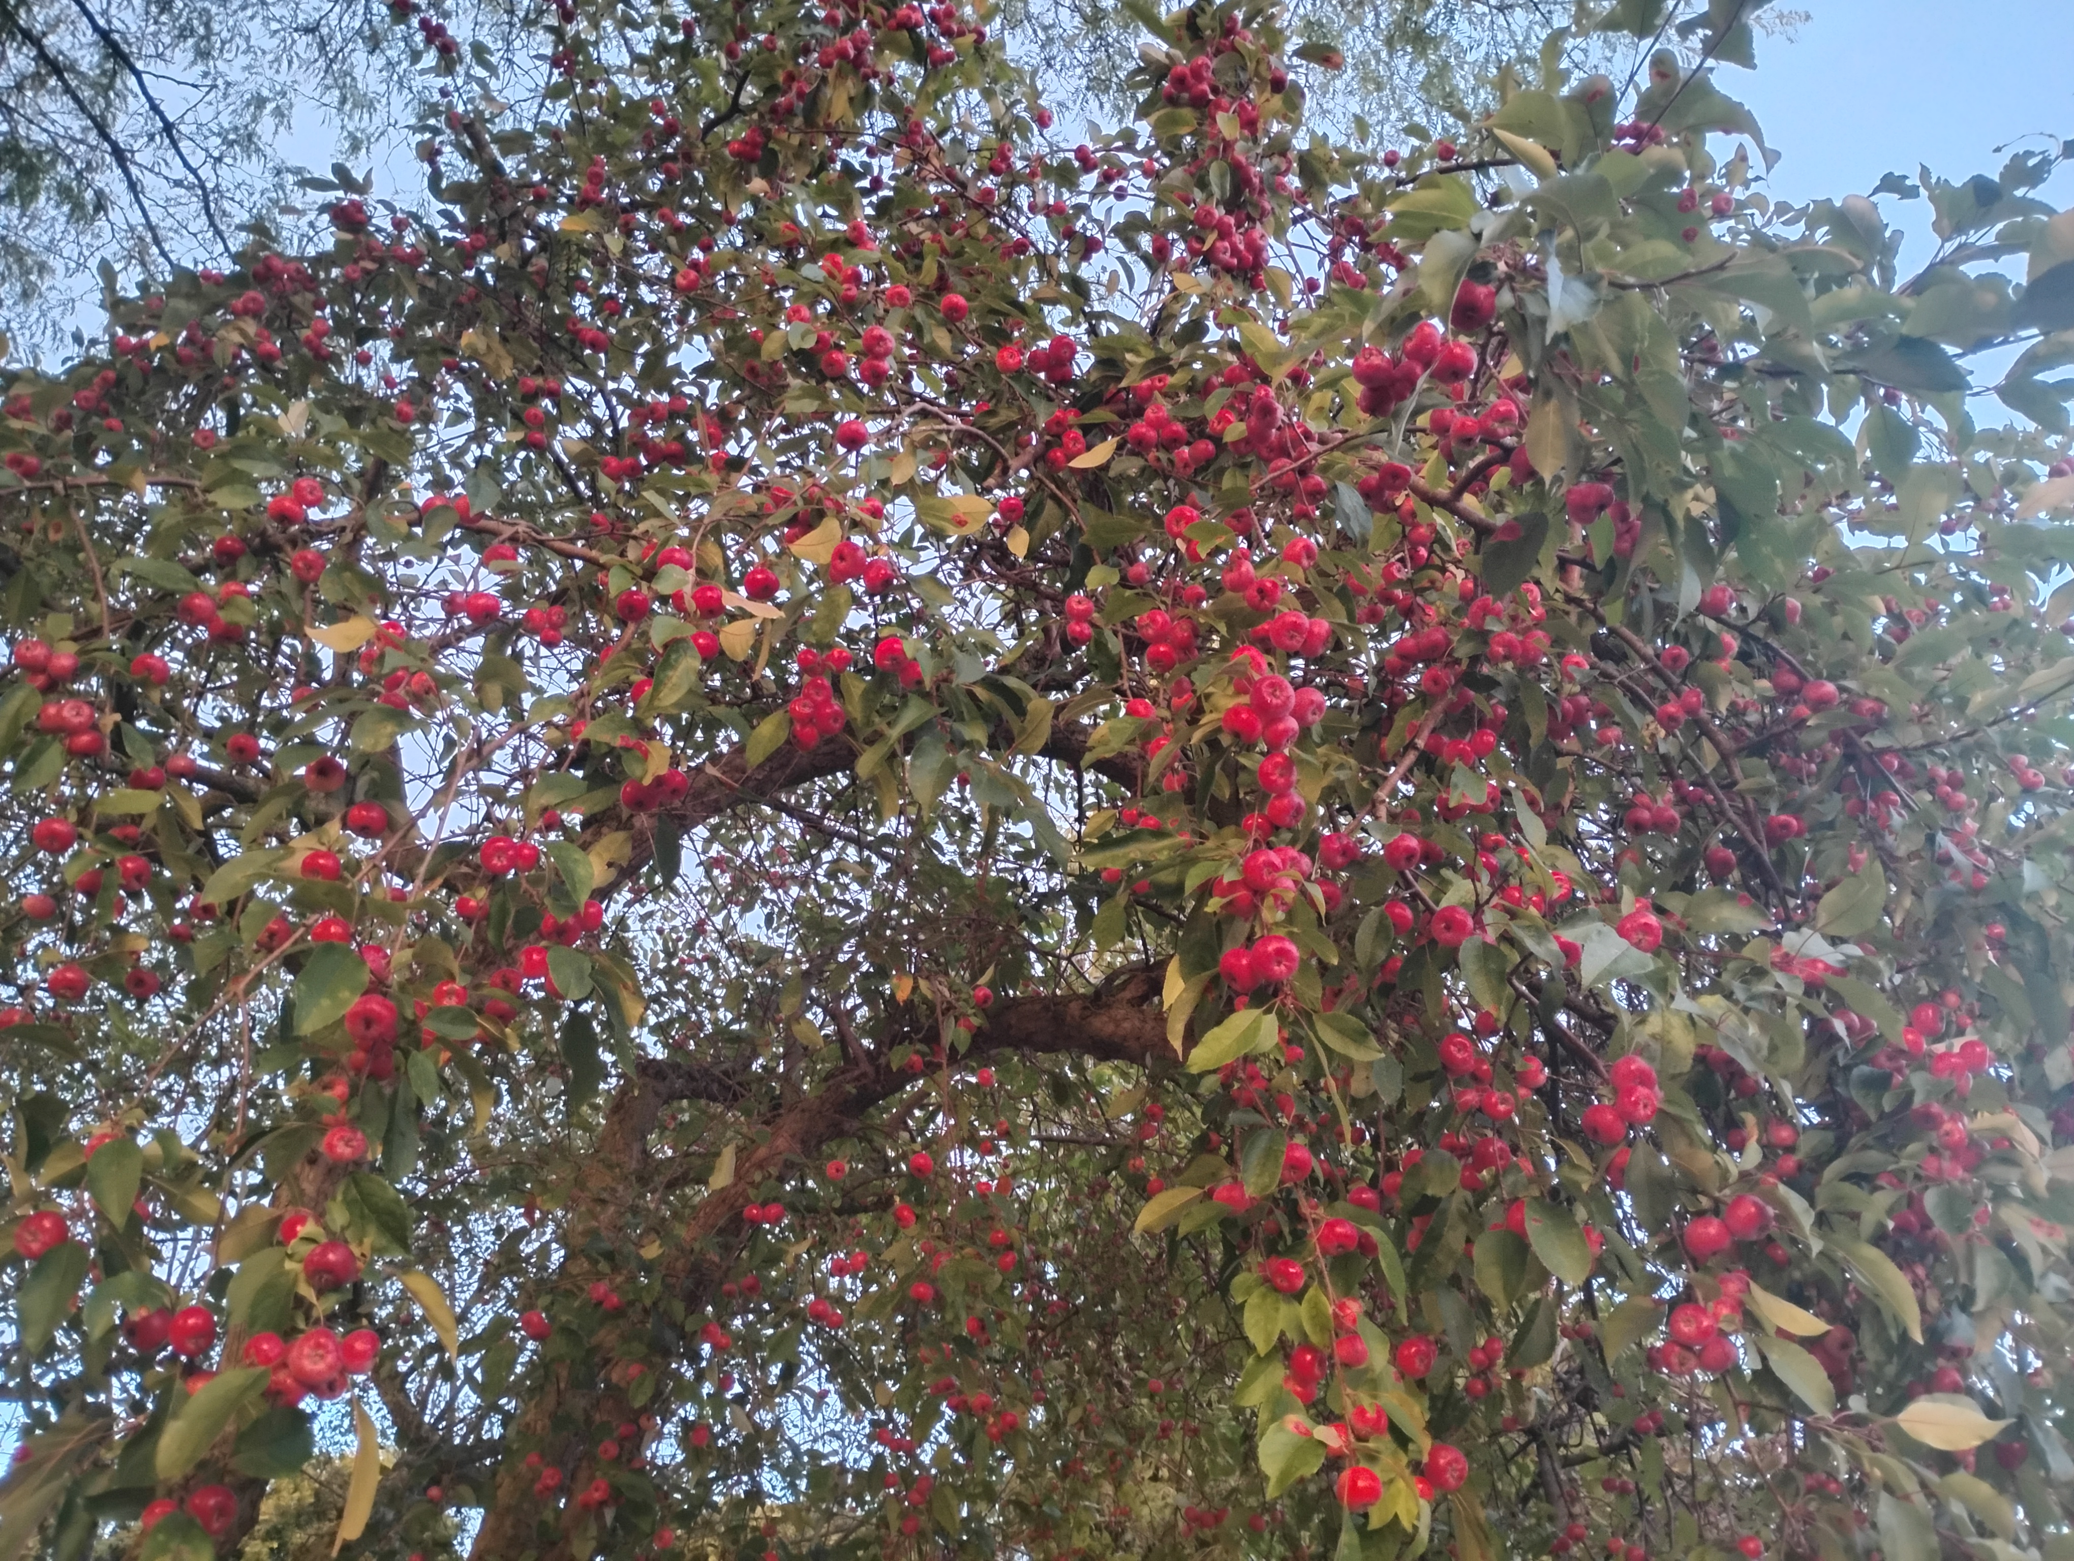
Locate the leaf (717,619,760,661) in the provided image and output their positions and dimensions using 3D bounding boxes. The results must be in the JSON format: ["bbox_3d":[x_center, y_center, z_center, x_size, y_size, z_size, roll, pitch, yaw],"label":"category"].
[{"bbox_3d":[-0.231,-0.109,1.300,0.031,0.017,0.037,24,-55,-11],"label":"leaf"}]

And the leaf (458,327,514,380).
[{"bbox_3d":[-0.688,-0.531,2.100,0.068,0.042,0.025,45,-3,-22],"label":"leaf"}]

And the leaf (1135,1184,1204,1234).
[{"bbox_3d":[0.090,0.296,1.150,0.053,0.022,0.011,-32,15,-4],"label":"leaf"}]

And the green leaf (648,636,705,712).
[{"bbox_3d":[-0.280,-0.083,1.300,0.031,0.067,0.014,31,7,-12],"label":"green leaf"}]

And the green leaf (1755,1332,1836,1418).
[{"bbox_3d":[0.421,0.330,0.930,0.011,0.051,0.023,0,-47,-48],"label":"green leaf"}]

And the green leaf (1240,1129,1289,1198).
[{"bbox_3d":[0.163,0.274,1.200,0.032,0.052,0.014,20,6,12],"label":"green leaf"}]

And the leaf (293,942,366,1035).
[{"bbox_3d":[-0.359,0.105,0.850,0.033,0.048,0.010,24,-25,-19],"label":"leaf"}]

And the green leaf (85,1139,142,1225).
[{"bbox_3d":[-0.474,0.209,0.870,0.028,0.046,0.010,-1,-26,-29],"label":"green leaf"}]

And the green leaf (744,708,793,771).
[{"bbox_3d":[-0.220,-0.033,1.380,0.026,0.058,0.011,38,-5,-28],"label":"green leaf"}]

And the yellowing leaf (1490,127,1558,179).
[{"bbox_3d":[0.281,-0.362,0.970,0.047,0.012,0.020,37,-25,0],"label":"yellowing leaf"}]

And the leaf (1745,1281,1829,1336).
[{"bbox_3d":[0.469,0.331,1.050,0.059,0.026,0.016,31,23,29],"label":"leaf"}]

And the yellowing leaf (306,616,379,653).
[{"bbox_3d":[-0.525,-0.110,1.270,0.051,0.015,0.028,-21,-43,-20],"label":"yellowing leaf"}]

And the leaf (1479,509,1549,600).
[{"bbox_3d":[0.312,-0.147,1.100,0.035,0.013,0.065,29,-61,10],"label":"leaf"}]

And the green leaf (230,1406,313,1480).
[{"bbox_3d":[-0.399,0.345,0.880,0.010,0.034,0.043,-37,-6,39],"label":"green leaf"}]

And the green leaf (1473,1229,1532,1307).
[{"bbox_3d":[0.318,0.334,1.150,0.037,0.056,0.013,6,6,17],"label":"green leaf"}]

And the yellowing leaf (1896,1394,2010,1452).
[{"bbox_3d":[0.507,0.352,0.930,0.058,0.026,0.012,-18,-1,22],"label":"yellowing leaf"}]

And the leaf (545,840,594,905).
[{"bbox_3d":[-0.339,0.067,1.220,0.031,0.054,0.015,-31,20,-15],"label":"leaf"}]

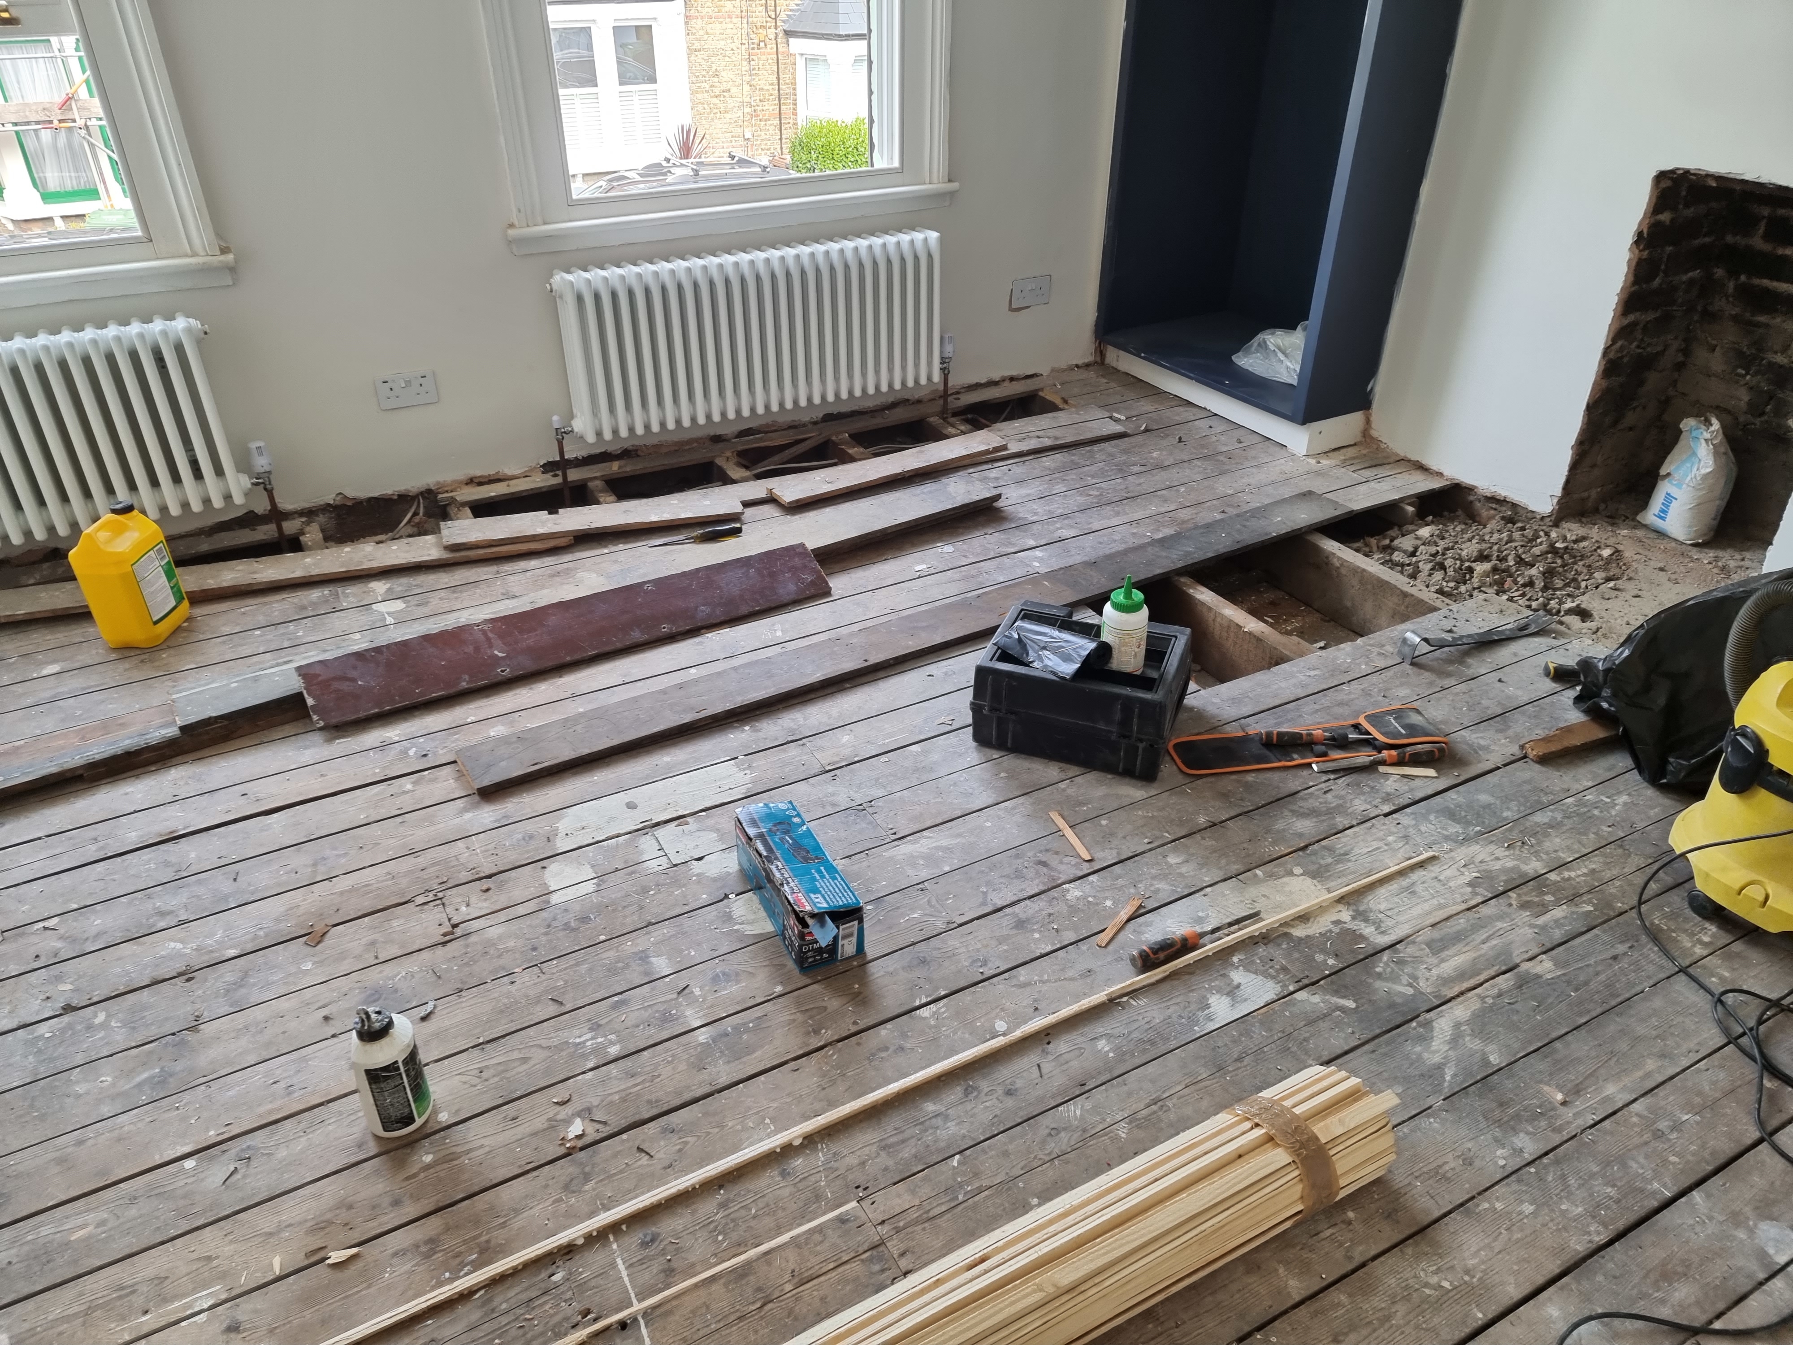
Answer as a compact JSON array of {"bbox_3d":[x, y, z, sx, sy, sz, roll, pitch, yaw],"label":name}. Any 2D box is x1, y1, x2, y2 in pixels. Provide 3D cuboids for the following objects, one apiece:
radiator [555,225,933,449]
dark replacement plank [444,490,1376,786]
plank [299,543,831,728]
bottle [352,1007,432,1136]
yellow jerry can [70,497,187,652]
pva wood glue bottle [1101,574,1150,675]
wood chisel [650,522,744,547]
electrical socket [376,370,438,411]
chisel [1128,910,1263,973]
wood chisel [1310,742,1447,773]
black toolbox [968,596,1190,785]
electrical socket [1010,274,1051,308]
[{"bbox_3d":[-0.384,-0.970,3.529,1.120,0.445,0.138,-16,36,-23],"label":"radiator"},{"bbox_3d":[0.177,-0.126,2.800,2.270,0.023,0.142,-18,37,-26],"label":"dark replacement plank"},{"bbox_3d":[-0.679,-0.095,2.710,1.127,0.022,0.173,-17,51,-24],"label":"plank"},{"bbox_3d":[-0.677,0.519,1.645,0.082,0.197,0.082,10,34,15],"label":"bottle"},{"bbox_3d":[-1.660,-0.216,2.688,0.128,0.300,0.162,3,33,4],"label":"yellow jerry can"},{"bbox_3d":[0.437,-0.100,2.372,0.088,0.193,0.088,0,33,0],"label":"pva wood glue bottle"},{"bbox_3d":[-0.504,-0.337,3.129,0.239,0.029,0.031,-13,35,-15],"label":"wood chisel"},{"bbox_3d":[-1.279,-0.737,3.251,0.147,0.087,0.011,-16,36,-23],"label":"electrical socket"},{"bbox_3d":[0.477,0.416,1.961,0.252,0.030,0.031,-14,35,-23],"label":"chisel"},{"bbox_3d":[0.916,0.165,2.347,0.262,0.029,0.030,-6,33,-5],"label":"wood chisel"},{"bbox_3d":[0.366,0.025,2.429,0.366,0.174,0.284,12,35,17],"label":"black toolbox"},{"bbox_3d":[0.435,-1.225,4.000,0.147,0.087,0.011,-16,36,-23],"label":"electrical socket"}]

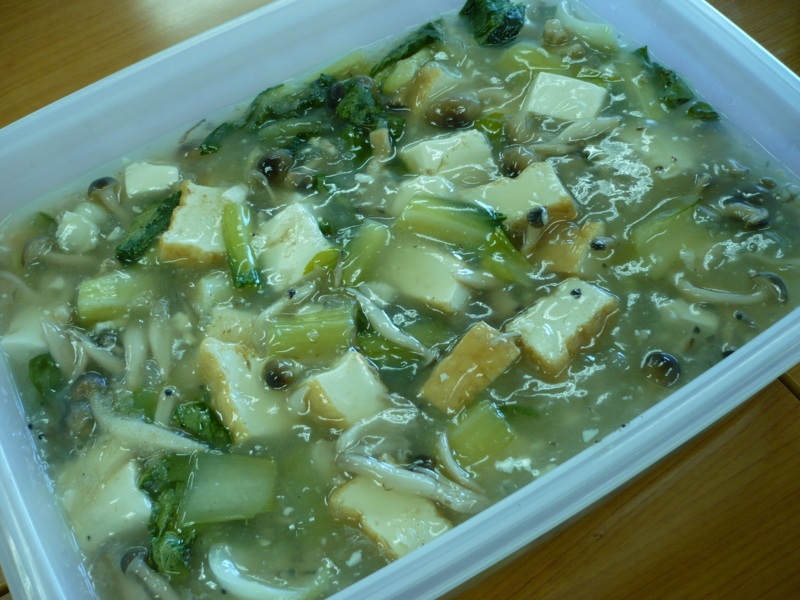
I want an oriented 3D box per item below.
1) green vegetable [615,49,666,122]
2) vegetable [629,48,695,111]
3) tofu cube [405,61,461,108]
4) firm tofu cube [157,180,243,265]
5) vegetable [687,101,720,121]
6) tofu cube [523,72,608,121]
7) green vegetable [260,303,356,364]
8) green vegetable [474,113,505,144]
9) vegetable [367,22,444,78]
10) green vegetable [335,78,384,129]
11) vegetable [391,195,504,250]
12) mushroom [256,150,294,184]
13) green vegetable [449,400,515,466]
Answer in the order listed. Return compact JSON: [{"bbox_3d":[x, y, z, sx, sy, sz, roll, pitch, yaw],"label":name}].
[{"bbox_3d":[0.137,-0.122,0.464,0.017,0.012,0.036,-15,60,-3],"label":"green vegetable"},{"bbox_3d":[0.140,-0.115,0.431,0.014,0.012,0.036,-27,62,-11],"label":"vegetable"},{"bbox_3d":[0.020,-0.128,0.484,0.024,0.019,0.028,23,65,17],"label":"tofu cube"},{"bbox_3d":[-0.108,-0.042,0.443,0.035,0.021,0.036,8,62,10],"label":"firm tofu cube"},{"bbox_3d":[0.167,-0.104,0.444,0.017,0.006,0.009,18,64,15],"label":"vegetable"},{"bbox_3d":[0.088,-0.102,0.430,0.034,0.022,0.028,17,63,13],"label":"tofu cube"},{"bbox_3d":[-0.041,0.018,0.370,0.038,0.015,0.022,-9,60,-1],"label":"green vegetable"},{"bbox_3d":[0.046,-0.088,0.422,0.012,0.009,0.016,29,66,18],"label":"green vegetable"},{"bbox_3d":[0.004,-0.151,0.487,0.050,0.010,0.015,-36,63,-14],"label":"vegetable"},{"bbox_3d":[-0.020,-0.096,0.404,0.024,0.016,0.021,3,58,10],"label":"green vegetable"},{"bbox_3d":[0.025,-0.040,0.424,0.053,0.012,0.019,14,63,13],"label":"vegetable"},{"bbox_3d":[-0.069,-0.074,0.450,0.017,0.013,0.016,-3,60,4],"label":"mushroom"},{"bbox_3d":[0.030,0.052,0.303,0.021,0.010,0.018,-36,59,-14],"label":"green vegetable"}]

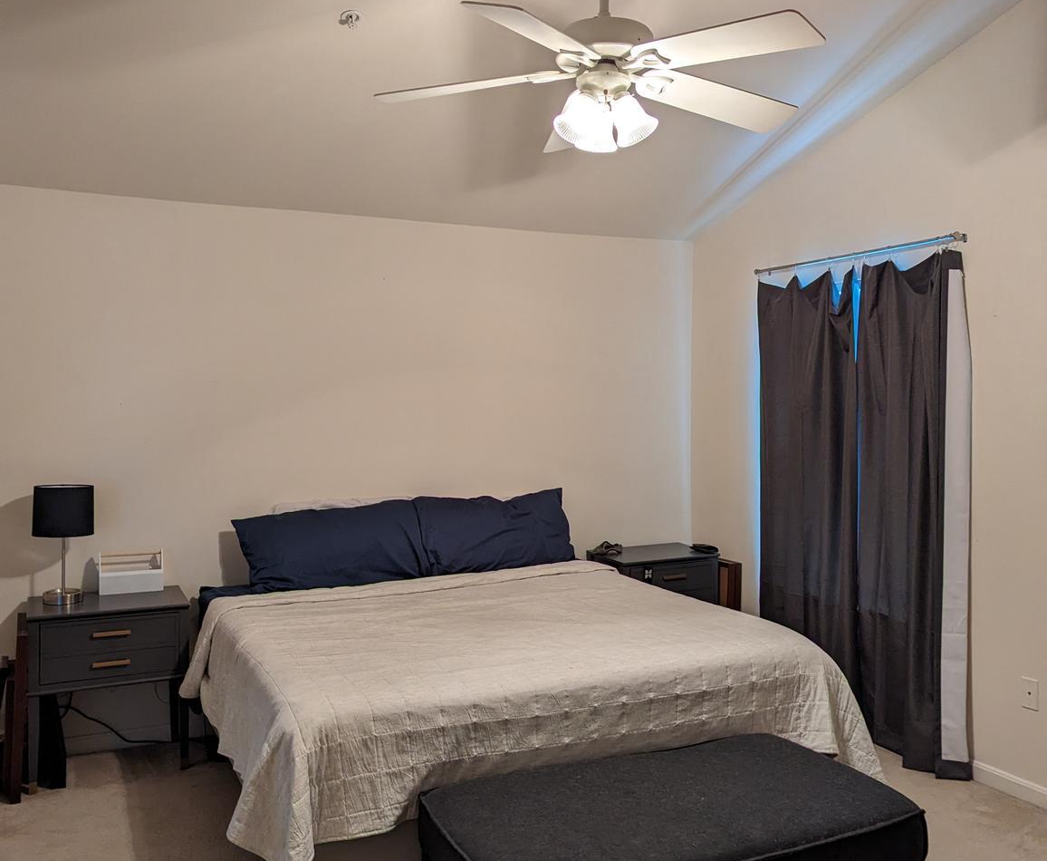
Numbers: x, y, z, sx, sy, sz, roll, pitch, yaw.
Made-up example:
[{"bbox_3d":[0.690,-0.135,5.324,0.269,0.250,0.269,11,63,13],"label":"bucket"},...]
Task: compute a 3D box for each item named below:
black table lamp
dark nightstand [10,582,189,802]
[{"bbox_3d":[-1.905,0.470,4.008,0.228,0.487,0.225,-1,2,-25],"label":"black table lamp"},{"bbox_3d":[-1.738,1.067,4.044,0.610,0.708,0.450,-1,2,-25],"label":"dark nightstand"}]

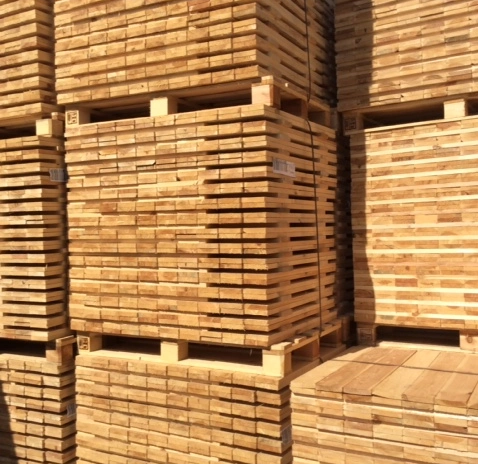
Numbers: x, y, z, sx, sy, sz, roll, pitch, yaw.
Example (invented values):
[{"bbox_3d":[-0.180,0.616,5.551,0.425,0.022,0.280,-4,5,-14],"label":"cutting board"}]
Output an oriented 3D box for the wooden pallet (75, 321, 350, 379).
[{"bbox_3d":[-0.129,0.505,2.936,1.062,0.125,0.697,0,1,28],"label":"wooden pallet"}]

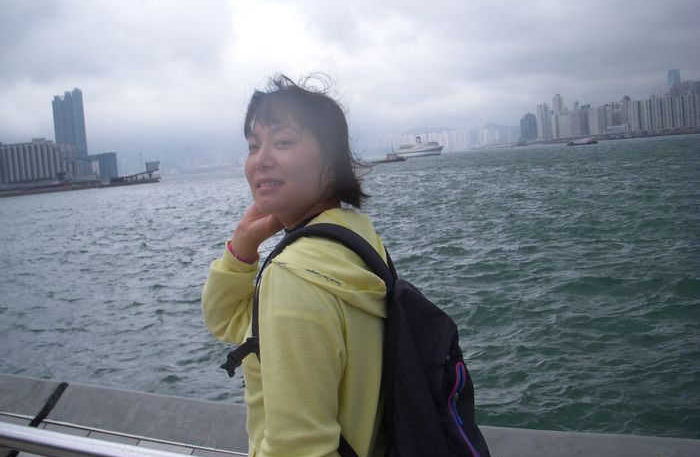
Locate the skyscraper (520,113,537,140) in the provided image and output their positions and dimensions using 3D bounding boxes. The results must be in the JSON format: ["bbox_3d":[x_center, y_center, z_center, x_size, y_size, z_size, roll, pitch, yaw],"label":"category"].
[{"bbox_3d":[636.500,-354.660,2740.000,50.000,108.000,42.000,-4,5,13],"label":"skyscraper"}]

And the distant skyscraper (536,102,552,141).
[{"bbox_3d":[729.000,-393.950,2880.000,46.000,146.000,36.000,-4,5,13],"label":"distant skyscraper"}]

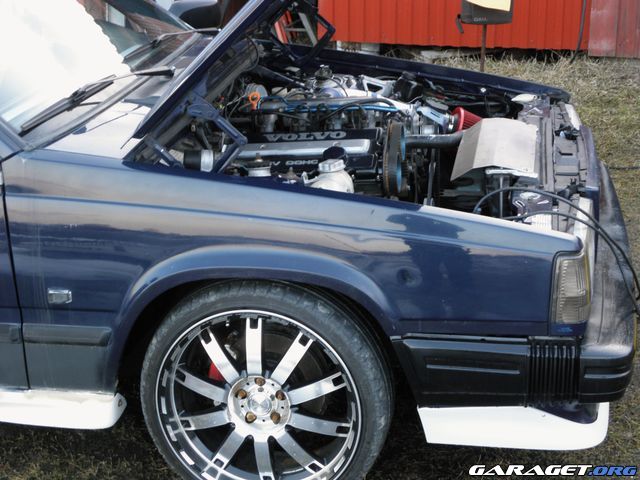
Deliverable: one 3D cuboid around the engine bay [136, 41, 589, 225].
[{"bbox_3d":[0.212,-0.202,3.590,1.080,0.460,1.490,2,20,10],"label":"engine bay"}]

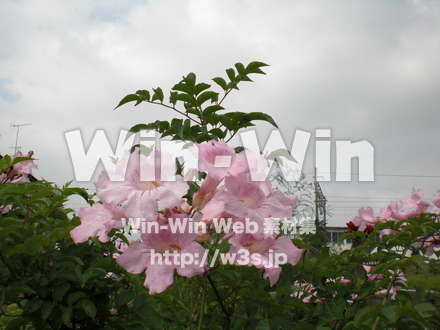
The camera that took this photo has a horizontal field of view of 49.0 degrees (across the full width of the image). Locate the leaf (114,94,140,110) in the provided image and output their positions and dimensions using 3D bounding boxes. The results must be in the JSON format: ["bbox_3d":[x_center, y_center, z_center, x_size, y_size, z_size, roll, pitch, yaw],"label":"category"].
[{"bbox_3d":[-0.083,-0.056,0.430,0.026,0.005,0.012,-24,28,-18],"label":"leaf"}]

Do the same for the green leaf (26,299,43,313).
[{"bbox_3d":[-0.300,0.227,0.780,0.019,0.030,0.006,26,-36,37],"label":"green leaf"}]

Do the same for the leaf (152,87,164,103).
[{"bbox_3d":[-0.070,-0.080,0.550,0.012,0.018,0.008,-15,19,36],"label":"leaf"}]

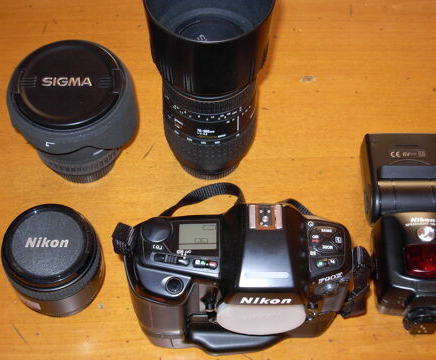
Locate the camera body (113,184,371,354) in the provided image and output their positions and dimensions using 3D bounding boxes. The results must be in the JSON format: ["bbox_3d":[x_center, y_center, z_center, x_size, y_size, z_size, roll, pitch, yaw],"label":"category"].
[{"bbox_3d":[0.013,0.074,0.643,0.158,0.127,0.071,0,59,0],"label":"camera body"}]

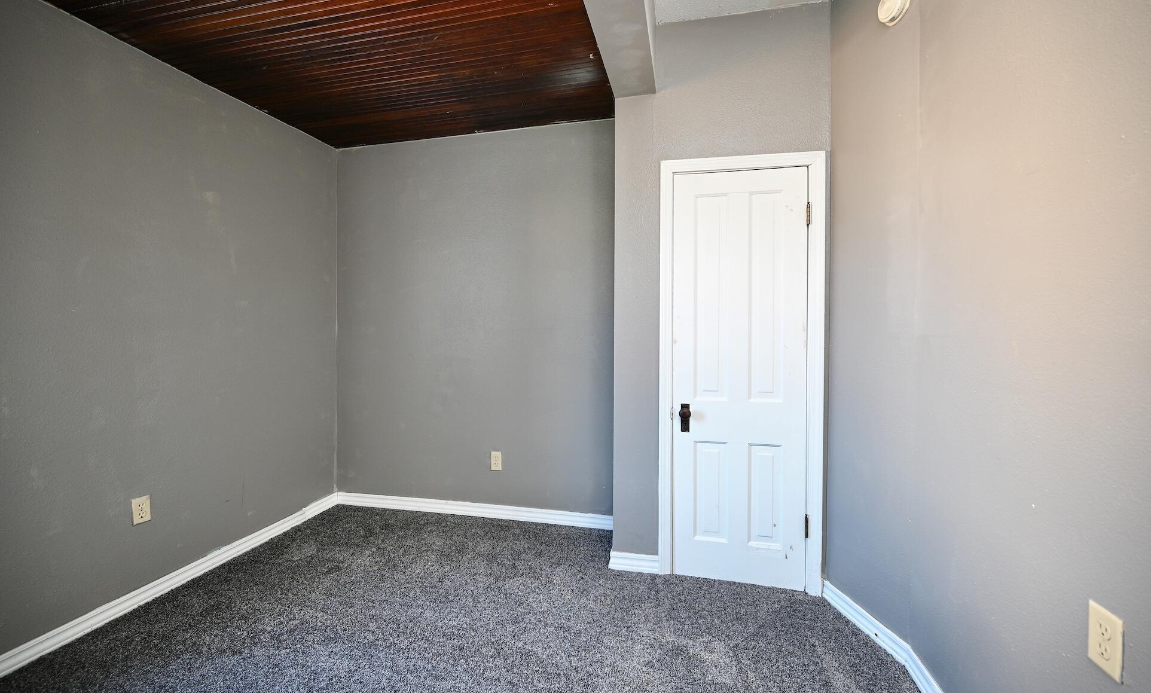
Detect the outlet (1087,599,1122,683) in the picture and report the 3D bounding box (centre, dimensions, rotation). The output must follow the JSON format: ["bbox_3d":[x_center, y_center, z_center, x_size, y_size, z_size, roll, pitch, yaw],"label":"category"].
[{"bbox_3d":[1.006,0.558,0.850,0.010,0.114,0.070,0,0,16],"label":"outlet"}]

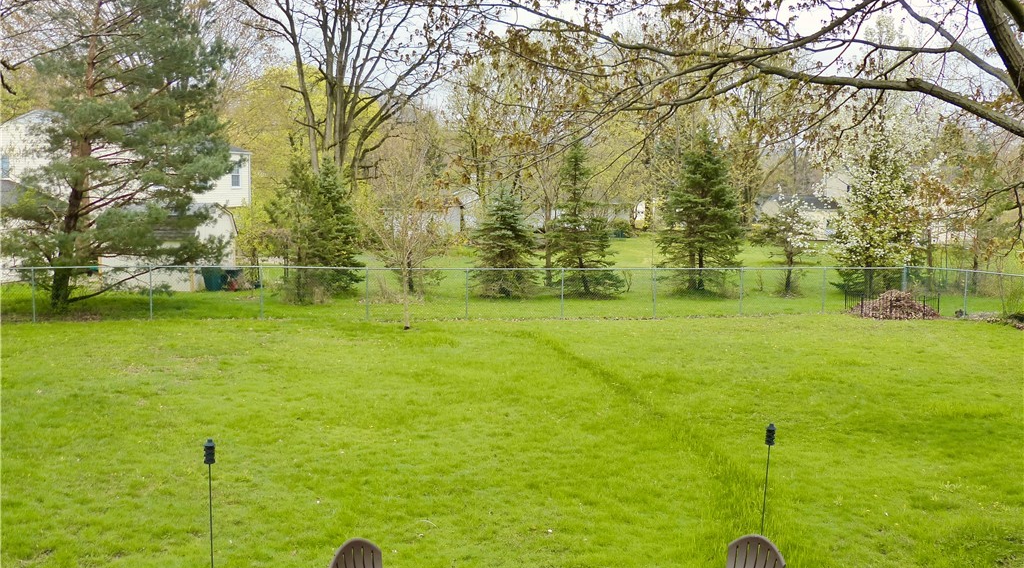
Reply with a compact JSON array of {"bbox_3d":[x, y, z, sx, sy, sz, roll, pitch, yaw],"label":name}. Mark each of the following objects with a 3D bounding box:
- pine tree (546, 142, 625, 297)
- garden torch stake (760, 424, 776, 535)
[{"bbox_3d":[2.711,-2.326,33.016,2.747,5.409,2.747,1,6,0],"label":"pine tree"},{"bbox_3d":[2.474,2.132,8.949,0.100,1.568,0.100,4,6,0],"label":"garden torch stake"}]

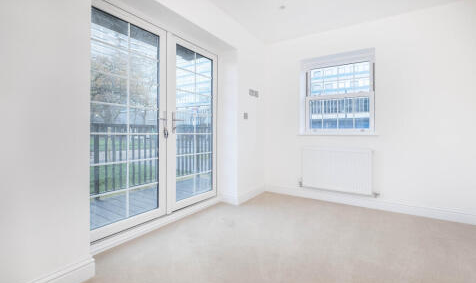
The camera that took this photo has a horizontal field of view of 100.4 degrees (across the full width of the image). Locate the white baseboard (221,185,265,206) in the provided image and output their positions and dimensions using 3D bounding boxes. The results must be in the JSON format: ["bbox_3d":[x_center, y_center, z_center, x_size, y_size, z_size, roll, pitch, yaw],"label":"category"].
[{"bbox_3d":[0.102,0.806,3.107,0.250,0.120,0.862,2,3,35],"label":"white baseboard"}]

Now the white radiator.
[{"bbox_3d":[1.379,0.393,2.815,0.891,0.613,0.100,2,2,31],"label":"white radiator"}]

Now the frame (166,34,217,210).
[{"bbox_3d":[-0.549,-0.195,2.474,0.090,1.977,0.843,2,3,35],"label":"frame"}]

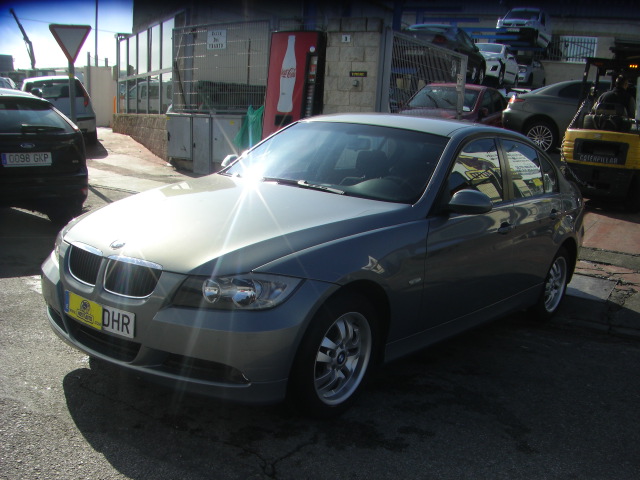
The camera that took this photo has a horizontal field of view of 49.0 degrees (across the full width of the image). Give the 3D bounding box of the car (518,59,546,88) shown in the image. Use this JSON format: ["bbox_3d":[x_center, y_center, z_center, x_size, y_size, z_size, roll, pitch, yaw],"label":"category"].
[{"bbox_3d":[8.660,-7.340,30.500,1.670,1.450,3.950,9,11,27],"label":"car"}]

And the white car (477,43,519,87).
[{"bbox_3d":[5.812,-5.936,24.189,1.740,1.470,4.200,8,10,26],"label":"white car"}]

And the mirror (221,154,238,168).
[{"bbox_3d":[-0.595,-0.511,4.949,0.220,0.150,0.140,11,11,37],"label":"mirror"}]

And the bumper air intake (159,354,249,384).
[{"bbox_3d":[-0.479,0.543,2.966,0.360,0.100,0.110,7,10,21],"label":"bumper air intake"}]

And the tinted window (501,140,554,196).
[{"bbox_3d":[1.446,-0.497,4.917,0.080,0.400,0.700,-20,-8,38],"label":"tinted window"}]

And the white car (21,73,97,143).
[{"bbox_3d":[-6.660,-3.324,17.600,1.700,1.500,4.100,0,10,-22],"label":"white car"}]

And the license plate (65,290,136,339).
[{"bbox_3d":[-0.989,0.327,3.137,0.520,0.110,0.020,11,8,37],"label":"license plate"}]

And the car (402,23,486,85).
[{"bbox_3d":[3.450,-5.118,19.900,1.700,1.360,4.200,9,11,27],"label":"car"}]

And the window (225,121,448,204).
[{"bbox_3d":[0.065,-0.512,4.296,1.450,0.140,0.840,11,41,37],"label":"window"}]

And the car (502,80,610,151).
[{"bbox_3d":[5.473,-2.062,12.384,4.480,1.370,1.760,11,11,38],"label":"car"}]

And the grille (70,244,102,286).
[{"bbox_3d":[-1.087,0.106,3.256,0.070,0.160,0.310,10,3,-45],"label":"grille"}]

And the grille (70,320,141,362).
[{"bbox_3d":[-0.981,0.450,3.188,0.550,0.130,0.080,12,11,37],"label":"grille"}]

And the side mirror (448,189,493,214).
[{"bbox_3d":[0.816,-0.219,3.851,0.225,0.130,0.135,12,11,37],"label":"side mirror"}]

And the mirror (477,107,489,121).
[{"bbox_3d":[2.886,-2.233,12.400,0.210,0.170,0.130,10,11,33],"label":"mirror"}]

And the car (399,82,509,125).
[{"bbox_3d":[2.636,-2.226,13.557,1.680,1.400,4.200,9,11,31],"label":"car"}]

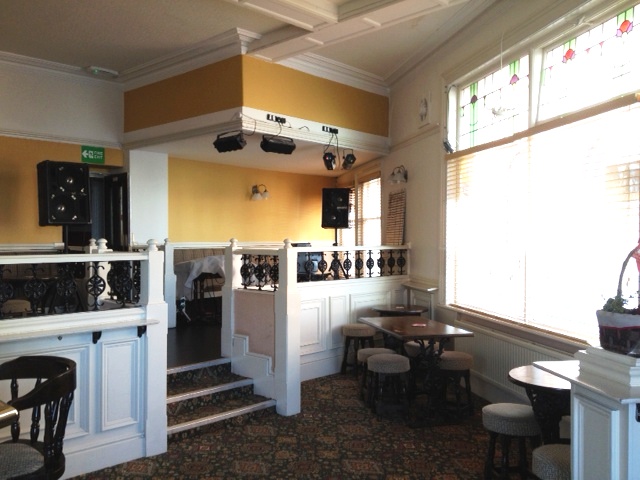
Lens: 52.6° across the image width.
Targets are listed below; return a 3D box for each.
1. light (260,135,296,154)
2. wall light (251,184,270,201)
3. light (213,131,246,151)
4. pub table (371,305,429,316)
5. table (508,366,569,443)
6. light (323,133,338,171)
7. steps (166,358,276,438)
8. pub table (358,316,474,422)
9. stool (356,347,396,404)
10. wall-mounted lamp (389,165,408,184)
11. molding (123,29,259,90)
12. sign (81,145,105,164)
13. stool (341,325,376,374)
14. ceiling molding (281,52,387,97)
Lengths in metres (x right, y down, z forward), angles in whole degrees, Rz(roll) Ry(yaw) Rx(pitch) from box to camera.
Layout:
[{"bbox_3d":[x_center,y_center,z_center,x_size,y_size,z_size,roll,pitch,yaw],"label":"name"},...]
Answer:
[{"bbox_3d":[-0.484,-1.122,7.645,0.170,0.200,0.420,-26,-17,39],"label":"light"},{"bbox_3d":[-0.993,-0.791,10.781,0.200,0.255,0.320,0,0,42],"label":"wall light"},{"bbox_3d":[-1.046,-1.140,7.543,0.430,0.190,0.160,0,-28,43],"label":"light"},{"bbox_3d":[0.892,1.125,7.157,0.640,0.740,0.640,0,0,43],"label":"pub table"},{"bbox_3d":[1.463,1.168,3.765,0.700,0.740,0.700,0,0,0],"label":"table"},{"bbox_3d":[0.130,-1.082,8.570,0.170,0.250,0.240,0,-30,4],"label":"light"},{"bbox_3d":[-1.018,1.293,5.333,0.713,0.397,1.227,0,0,43],"label":"steps"},{"bbox_3d":[0.846,1.156,5.905,0.665,0.740,1.200,0,0,-12],"label":"pub table"},{"bbox_3d":[0.530,1.284,6.056,0.365,0.480,0.365,0,0,0],"label":"stool"},{"bbox_3d":[1.037,-0.848,8.472,0.200,0.250,0.330,0,0,-11],"label":"wall-mounted lamp"},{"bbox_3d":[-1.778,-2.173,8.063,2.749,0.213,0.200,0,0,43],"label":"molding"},{"bbox_3d":[-2.997,-1.131,8.583,0.020,0.220,0.325,0,0,43],"label":"sign"},{"bbox_3d":[0.443,1.258,7.276,0.375,0.520,0.375,0,0,0],"label":"stool"},{"bbox_3d":[0.273,-2.152,8.346,0.147,0.198,2.234,0,0,43],"label":"ceiling molding"}]

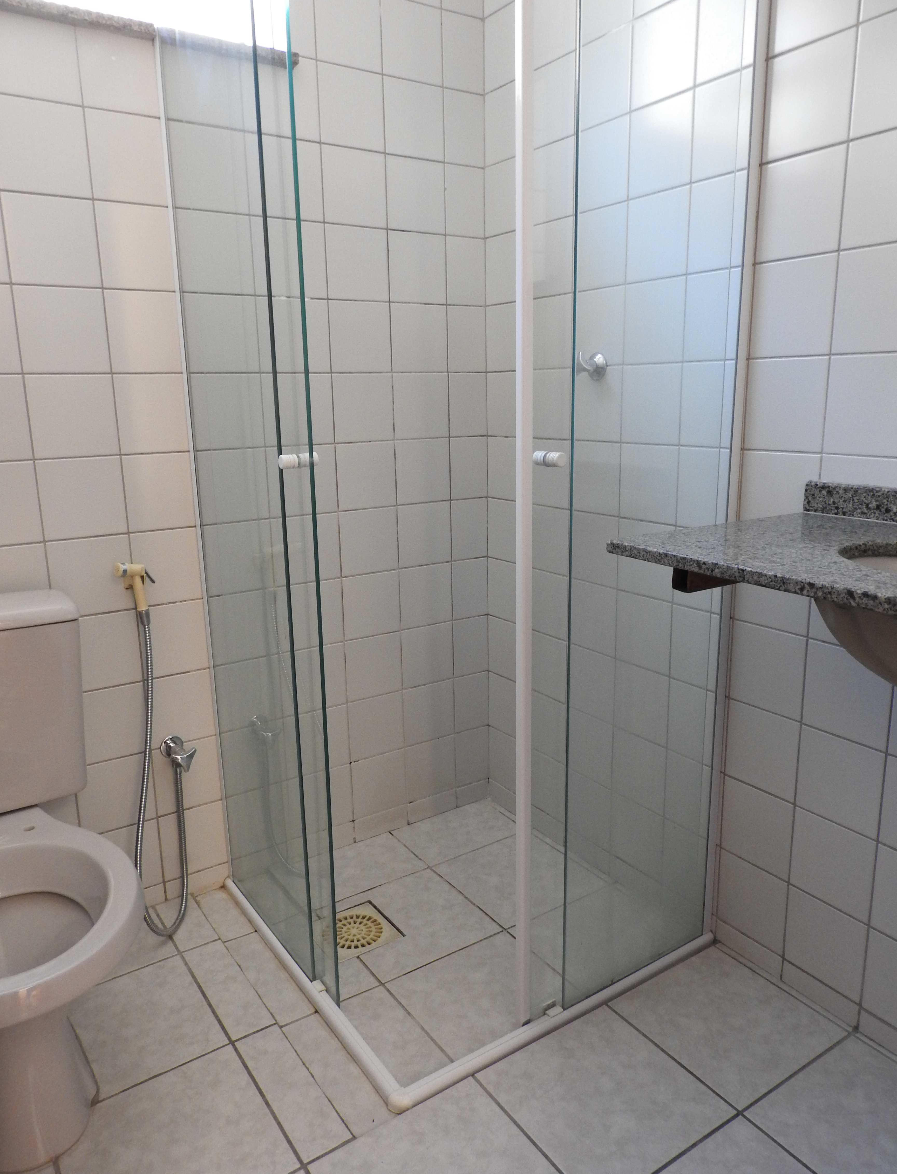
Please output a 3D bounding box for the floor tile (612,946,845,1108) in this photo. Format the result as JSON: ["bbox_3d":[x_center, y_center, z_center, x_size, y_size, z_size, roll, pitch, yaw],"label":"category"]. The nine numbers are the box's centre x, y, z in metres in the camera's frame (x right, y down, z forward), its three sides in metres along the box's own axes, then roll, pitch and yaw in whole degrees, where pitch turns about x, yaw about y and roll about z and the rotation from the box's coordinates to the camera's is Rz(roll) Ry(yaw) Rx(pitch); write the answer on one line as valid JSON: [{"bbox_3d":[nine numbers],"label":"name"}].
[{"bbox_3d":[0.502,0.782,1.502,0.302,0.010,0.295,-9,15,-32],"label":"floor tile"}]

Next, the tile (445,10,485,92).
[{"bbox_3d":[0.032,-1.203,1.875,0.111,0.152,0.010,-9,15,-32],"label":"tile"}]

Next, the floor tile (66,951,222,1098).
[{"bbox_3d":[-0.589,0.795,1.506,0.286,0.010,0.291,-10,16,-32],"label":"floor tile"}]

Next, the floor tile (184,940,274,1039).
[{"bbox_3d":[-0.429,0.770,1.603,0.081,0.010,0.290,-10,16,-32],"label":"floor tile"}]

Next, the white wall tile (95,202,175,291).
[{"bbox_3d":[-0.596,-0.655,1.605,0.153,0.154,0.009,-9,15,-32],"label":"white wall tile"}]

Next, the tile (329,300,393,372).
[{"bbox_3d":[-0.198,-0.560,1.865,0.152,0.152,0.010,-9,15,-32],"label":"tile"}]

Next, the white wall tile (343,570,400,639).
[{"bbox_3d":[-0.186,0.044,2.005,0.152,0.152,0.010,-9,15,-32],"label":"white wall tile"}]

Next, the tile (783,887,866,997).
[{"bbox_3d":[0.677,0.637,1.492,0.010,0.154,0.152,-10,16,-32],"label":"tile"}]

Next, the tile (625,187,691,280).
[{"bbox_3d":[0.396,-0.660,1.562,0.010,0.152,0.148,-9,15,-32],"label":"tile"}]

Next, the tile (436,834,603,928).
[{"bbox_3d":[0.172,0.695,1.989,0.307,0.010,0.297,-9,15,-32],"label":"tile"}]

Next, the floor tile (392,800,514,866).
[{"bbox_3d":[0.024,0.643,2.168,0.294,0.009,0.195,-9,15,-32],"label":"floor tile"}]

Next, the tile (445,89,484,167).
[{"bbox_3d":[0.035,-1.077,1.953,0.113,0.156,0.010,-9,15,-32],"label":"tile"}]

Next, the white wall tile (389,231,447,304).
[{"bbox_3d":[-0.074,-0.749,1.952,0.154,0.156,0.010,-9,15,-32],"label":"white wall tile"}]

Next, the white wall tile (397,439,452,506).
[{"bbox_3d":[-0.063,-0.282,2.038,0.153,0.154,0.009,-9,15,-32],"label":"white wall tile"}]

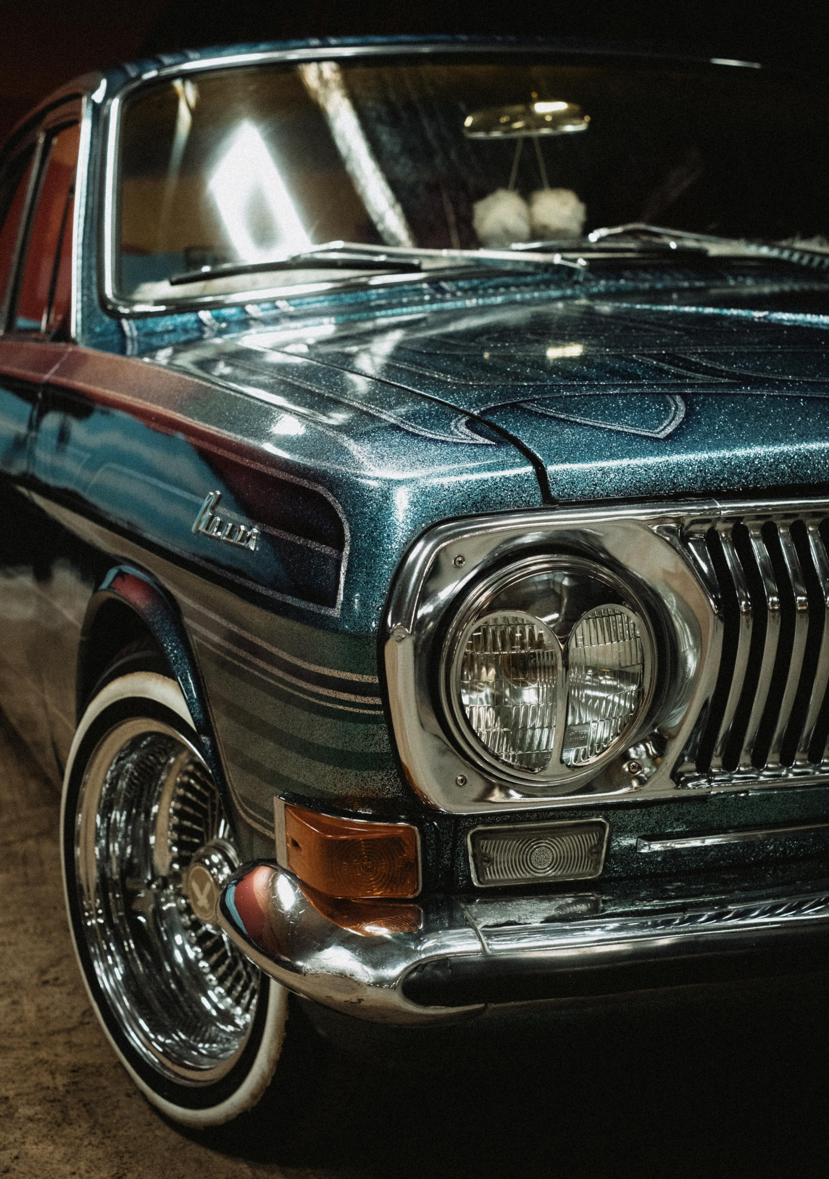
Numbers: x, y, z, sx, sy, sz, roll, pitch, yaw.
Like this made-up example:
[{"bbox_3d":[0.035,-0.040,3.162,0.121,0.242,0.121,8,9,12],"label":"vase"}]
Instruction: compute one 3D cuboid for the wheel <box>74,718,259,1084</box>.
[{"bbox_3d":[-0.214,0.339,2.098,0.170,0.412,0.412,-7,12,-37],"label":"wheel"}]

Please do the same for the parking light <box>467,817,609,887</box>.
[{"bbox_3d":[0.100,0.212,1.476,0.115,0.054,0.030,-2,9,-15],"label":"parking light"}]

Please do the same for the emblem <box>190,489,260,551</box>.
[{"bbox_3d":[-0.175,-0.063,1.700,0.014,0.050,0.185,-4,10,-26],"label":"emblem"}]

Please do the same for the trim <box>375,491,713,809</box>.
[{"bbox_3d":[0.106,0.052,1.427,0.268,0.235,0.080,-3,10,-20],"label":"trim"}]

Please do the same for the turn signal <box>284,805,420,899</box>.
[{"bbox_3d":[-0.052,0.206,1.452,0.098,0.058,0.090,-2,9,-15],"label":"turn signal"}]

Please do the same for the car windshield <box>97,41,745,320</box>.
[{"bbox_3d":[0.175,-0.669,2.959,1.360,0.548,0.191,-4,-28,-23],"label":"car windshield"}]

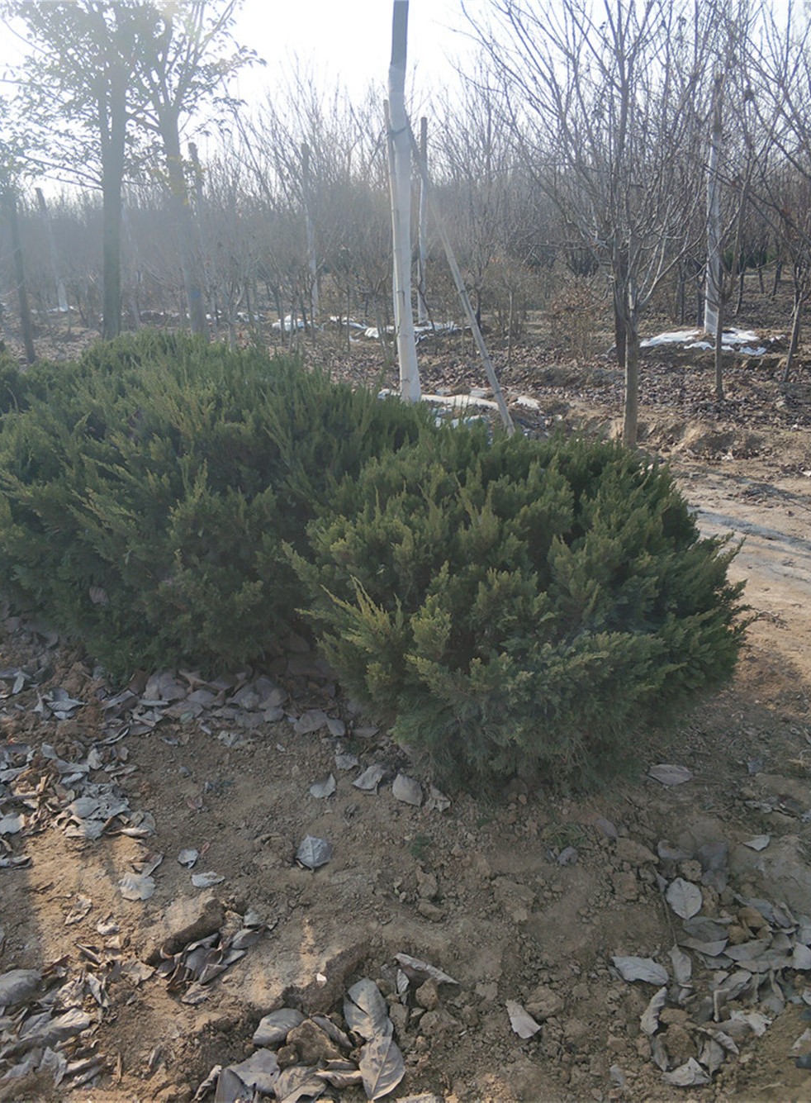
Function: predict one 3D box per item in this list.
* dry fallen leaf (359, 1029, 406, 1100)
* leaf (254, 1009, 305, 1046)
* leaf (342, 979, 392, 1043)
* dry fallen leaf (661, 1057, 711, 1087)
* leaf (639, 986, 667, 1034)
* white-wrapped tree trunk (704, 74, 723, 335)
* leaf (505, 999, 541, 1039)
[{"bbox_3d":[-0.043,1.000,1.674,0.088,0.025,0.134,2,19,7],"label":"dry fallen leaf"},{"bbox_3d":[-0.258,0.970,1.756,0.107,0.040,0.058,-7,20,-20],"label":"leaf"},{"bbox_3d":[-0.080,0.960,1.796,0.092,0.030,0.151,-2,19,-7],"label":"leaf"},{"bbox_3d":[0.543,1.000,1.652,0.092,0.037,0.042,2,19,5],"label":"dry fallen leaf"},{"bbox_3d":[0.521,0.958,1.796,0.055,0.030,0.125,9,21,30],"label":"leaf"},{"bbox_3d":[5.008,-5.507,13.898,0.220,3.911,0.220,-4,18,0],"label":"white-wrapped tree trunk"},{"bbox_3d":[0.238,0.964,1.784,0.053,0.025,0.091,-5,19,-15],"label":"leaf"}]

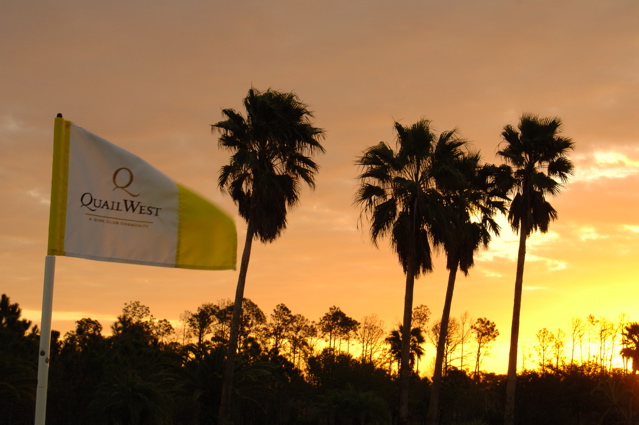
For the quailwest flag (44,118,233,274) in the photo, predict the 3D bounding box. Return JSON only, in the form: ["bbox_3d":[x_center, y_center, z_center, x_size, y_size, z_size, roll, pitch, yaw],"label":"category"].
[{"bbox_3d":[-0.464,-0.052,3.330,0.490,0.385,0.130,3,-9,-12],"label":"quailwest flag"}]

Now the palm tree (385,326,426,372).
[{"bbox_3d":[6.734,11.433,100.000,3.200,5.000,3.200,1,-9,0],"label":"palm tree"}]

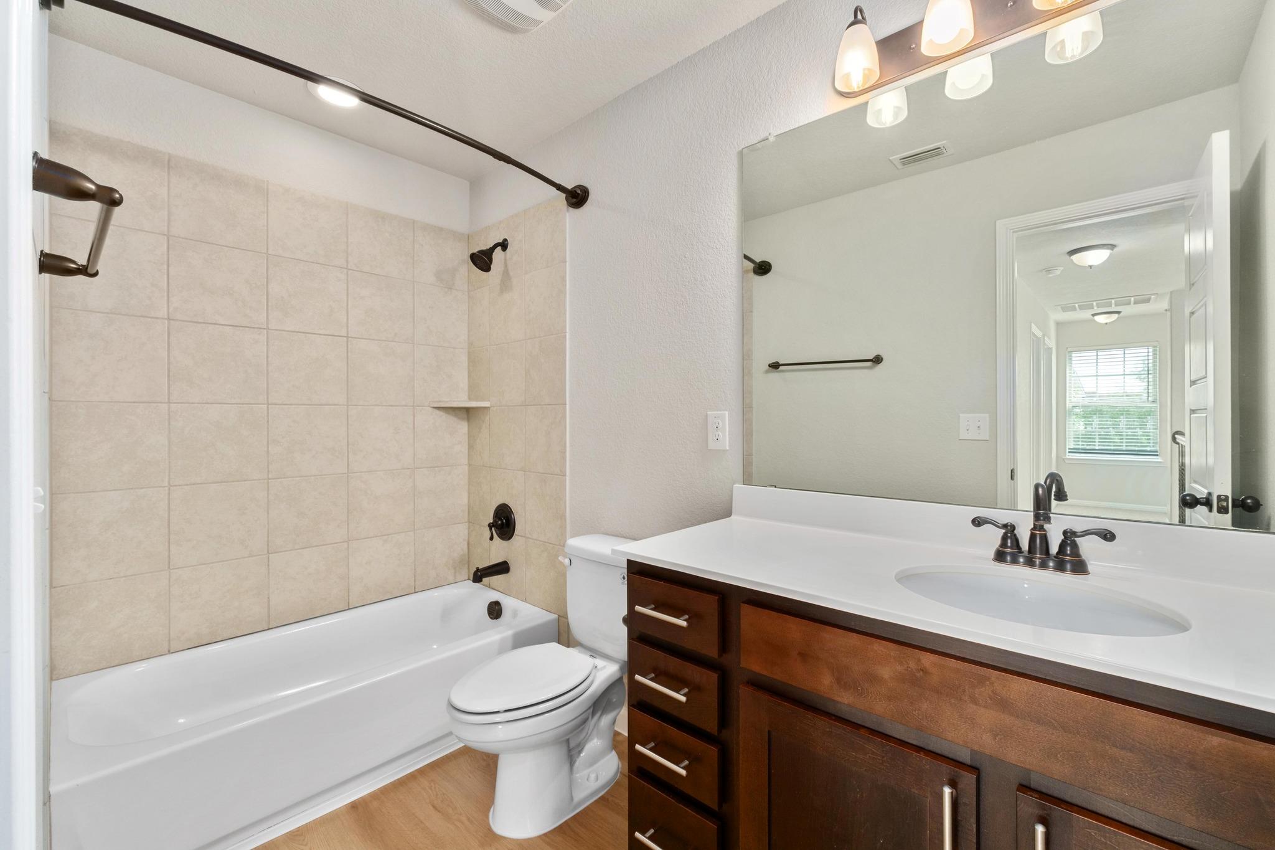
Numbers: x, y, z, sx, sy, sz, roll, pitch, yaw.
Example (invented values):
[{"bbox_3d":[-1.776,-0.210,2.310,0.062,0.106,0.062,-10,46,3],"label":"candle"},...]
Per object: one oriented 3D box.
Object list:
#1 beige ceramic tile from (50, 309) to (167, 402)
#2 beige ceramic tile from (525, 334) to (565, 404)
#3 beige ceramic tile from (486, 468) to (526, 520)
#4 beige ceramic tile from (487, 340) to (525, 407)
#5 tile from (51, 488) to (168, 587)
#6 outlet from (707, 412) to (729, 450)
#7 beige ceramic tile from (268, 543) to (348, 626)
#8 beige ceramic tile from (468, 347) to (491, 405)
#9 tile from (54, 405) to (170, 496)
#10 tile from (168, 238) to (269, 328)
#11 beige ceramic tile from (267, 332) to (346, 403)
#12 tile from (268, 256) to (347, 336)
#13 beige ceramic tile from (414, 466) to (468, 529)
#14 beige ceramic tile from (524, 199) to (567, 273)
[{"bbox_3d":[-1.818,-0.234,1.843,0.010,0.302,0.287,0,0,43],"label":"beige ceramic tile"},{"bbox_3d":[-0.407,-0.239,2.376,0.296,0.301,0.012,0,1,43],"label":"beige ceramic tile"},{"bbox_3d":[-0.628,0.371,2.584,0.297,0.301,0.012,0,1,43],"label":"beige ceramic tile"},{"bbox_3d":[-0.628,-0.240,2.580,0.297,0.301,0.012,0,1,43],"label":"beige ceramic tile"},{"bbox_3d":[-1.806,0.376,1.834,0.009,0.302,0.287,0,1,43],"label":"tile"},{"bbox_3d":[0.269,0.020,1.770,0.079,0.123,0.008,0,1,43],"label":"outlet"},{"bbox_3d":[-1.420,0.686,2.309,0.010,0.304,0.303,0,1,43],"label":"beige ceramic tile"},{"bbox_3d":[-0.814,-0.241,2.744,0.203,0.302,0.009,0,1,43],"label":"beige ceramic tile"},{"bbox_3d":[-1.831,0.073,1.860,0.010,0.306,0.288,0,1,43],"label":"tile"},{"bbox_3d":[-1.604,-0.538,2.044,0.009,0.299,0.301,0,1,43],"label":"tile"},{"bbox_3d":[-1.420,-0.240,2.301,0.010,0.306,0.303,0,1,43],"label":"beige ceramic tile"},{"bbox_3d":[-1.420,-0.549,2.299,0.010,0.306,0.303,0,1,43],"label":"tile"},{"bbox_3d":[-0.998,0.372,2.722,0.010,0.302,0.289,0,0,43],"label":"beige ceramic tile"},{"bbox_3d":[-0.408,-0.845,2.372,0.296,0.293,0.012,0,1,43],"label":"beige ceramic tile"}]

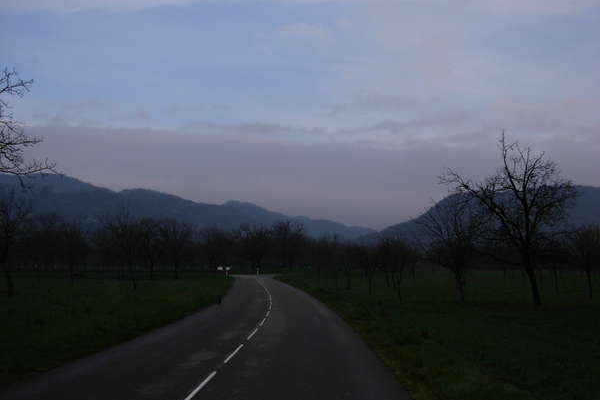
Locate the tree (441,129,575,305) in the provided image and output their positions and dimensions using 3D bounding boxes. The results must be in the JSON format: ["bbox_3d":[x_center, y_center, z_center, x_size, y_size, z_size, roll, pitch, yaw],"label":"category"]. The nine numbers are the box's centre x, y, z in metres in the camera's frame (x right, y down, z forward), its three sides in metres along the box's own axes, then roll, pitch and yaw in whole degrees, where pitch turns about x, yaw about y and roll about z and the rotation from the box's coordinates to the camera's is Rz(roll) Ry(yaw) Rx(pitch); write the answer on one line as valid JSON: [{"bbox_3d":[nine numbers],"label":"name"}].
[{"bbox_3d":[9.280,0.780,29.720,6.140,7.870,5.650,0,-6,0],"label":"tree"}]

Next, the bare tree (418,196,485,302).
[{"bbox_3d":[7.350,2.380,32.440,3.350,5.230,3.180,0,-6,0],"label":"bare tree"}]

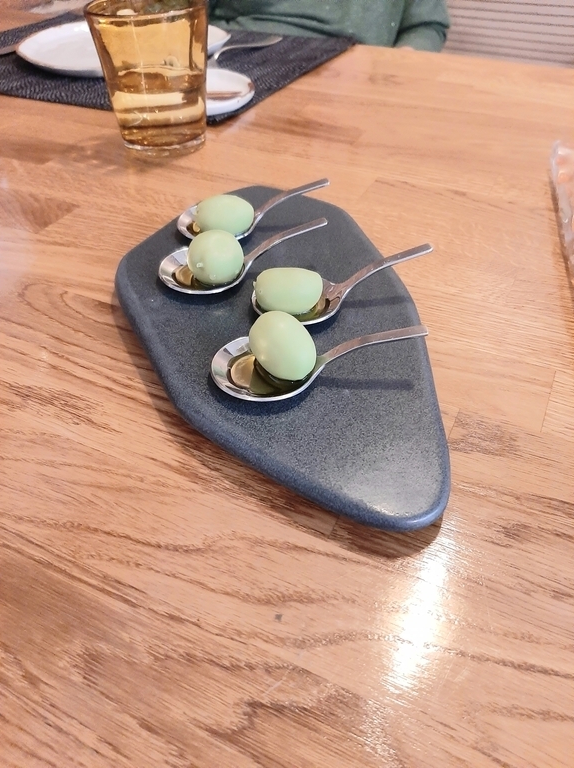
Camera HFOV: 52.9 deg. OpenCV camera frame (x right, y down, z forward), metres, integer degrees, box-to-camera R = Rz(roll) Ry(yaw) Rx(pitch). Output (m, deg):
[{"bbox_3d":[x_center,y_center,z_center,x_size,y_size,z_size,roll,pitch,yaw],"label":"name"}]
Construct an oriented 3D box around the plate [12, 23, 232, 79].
[{"bbox_3d":[-0.186,-0.384,0.664,0.236,0.021,0.236,0,43,0],"label":"plate"}]

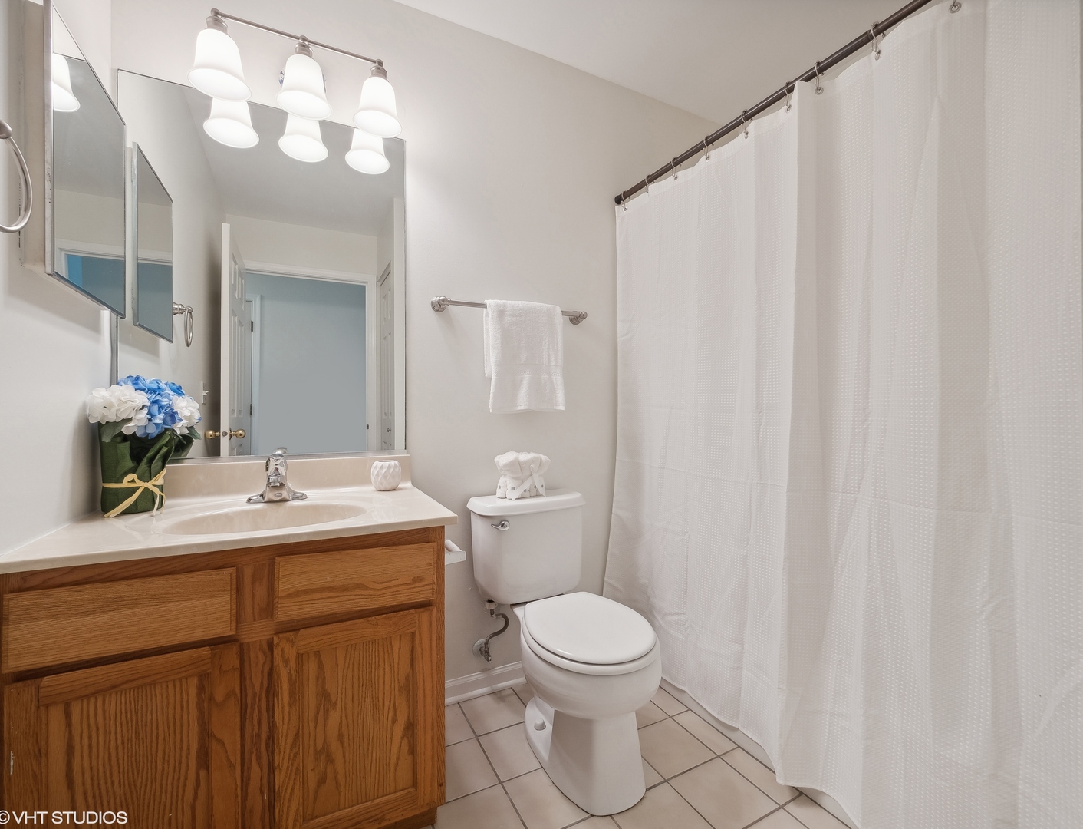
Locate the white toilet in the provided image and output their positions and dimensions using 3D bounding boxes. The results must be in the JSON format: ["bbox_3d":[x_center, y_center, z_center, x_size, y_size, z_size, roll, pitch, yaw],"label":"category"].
[{"bbox_3d":[0.059,0.656,1.414,0.420,0.746,0.660,0,-1,-28],"label":"white toilet"}]

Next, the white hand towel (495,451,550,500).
[{"bbox_3d":[-0.074,0.216,1.627,0.170,0.160,0.100,0,-1,-28],"label":"white hand towel"}]

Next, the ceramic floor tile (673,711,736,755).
[{"bbox_3d":[0.522,1.035,1.460,0.086,0.010,0.205,0,-1,-28],"label":"ceramic floor tile"}]

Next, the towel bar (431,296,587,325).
[{"bbox_3d":[-0.092,-0.387,1.689,0.625,0.058,0.090,0,-1,-28],"label":"towel bar"}]

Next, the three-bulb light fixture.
[{"bbox_3d":[-0.705,-1.001,1.322,0.550,0.218,0.190,0,-1,-28],"label":"three-bulb light fixture"}]

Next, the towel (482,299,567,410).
[{"bbox_3d":[-0.061,-0.217,1.682,0.318,0.405,0.075,0,-1,-28],"label":"towel"}]

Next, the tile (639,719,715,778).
[{"bbox_3d":[0.393,1.034,1.392,0.205,0.010,0.205,0,-1,-28],"label":"tile"}]

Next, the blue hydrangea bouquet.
[{"bbox_3d":[-0.998,0.076,1.139,0.193,0.328,0.195,0,-1,-28],"label":"blue hydrangea bouquet"}]

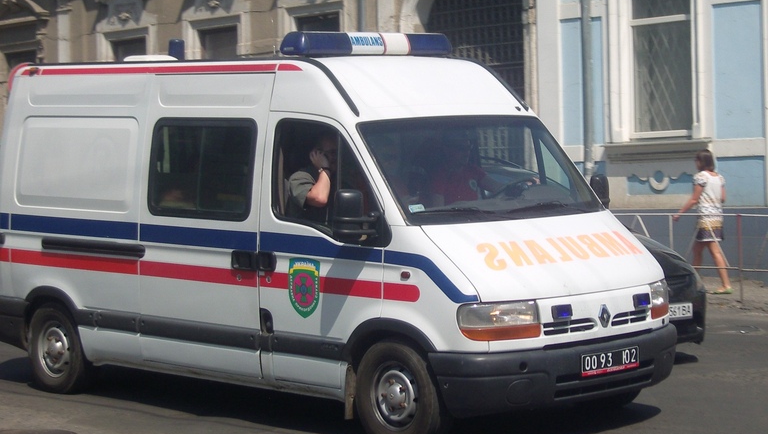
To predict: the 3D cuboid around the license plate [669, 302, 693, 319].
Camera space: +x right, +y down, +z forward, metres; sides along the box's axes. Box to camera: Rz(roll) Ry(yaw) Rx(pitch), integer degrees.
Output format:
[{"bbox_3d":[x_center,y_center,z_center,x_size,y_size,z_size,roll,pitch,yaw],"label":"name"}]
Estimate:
[{"bbox_3d":[2.236,0.745,12.550,0.520,0.125,0.020,-4,4,-41],"label":"license plate"}]

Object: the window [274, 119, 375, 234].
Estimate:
[{"bbox_3d":[-0.366,-0.247,9.826,0.050,0.690,0.930,7,-4,-44],"label":"window"}]

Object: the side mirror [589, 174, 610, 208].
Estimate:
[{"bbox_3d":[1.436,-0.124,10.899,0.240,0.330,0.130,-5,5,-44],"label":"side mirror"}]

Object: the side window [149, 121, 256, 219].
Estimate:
[{"bbox_3d":[-1.212,-0.321,10.692,0.050,0.660,1.080,7,-4,-44],"label":"side window"}]

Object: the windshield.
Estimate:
[{"bbox_3d":[0.651,-0.343,10.068,1.760,0.790,0.170,-5,-35,-44],"label":"windshield"}]

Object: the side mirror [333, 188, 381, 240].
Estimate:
[{"bbox_3d":[-0.166,0.001,9.346,0.260,0.320,0.130,-5,5,-44],"label":"side mirror"}]

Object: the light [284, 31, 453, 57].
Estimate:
[{"bbox_3d":[-0.101,-1.140,10.777,1.380,0.160,0.280,-5,5,-44],"label":"light"}]

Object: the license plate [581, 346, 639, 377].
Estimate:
[{"bbox_3d":[1.329,0.845,9.468,0.525,0.125,0.020,-5,5,-44],"label":"license plate"}]

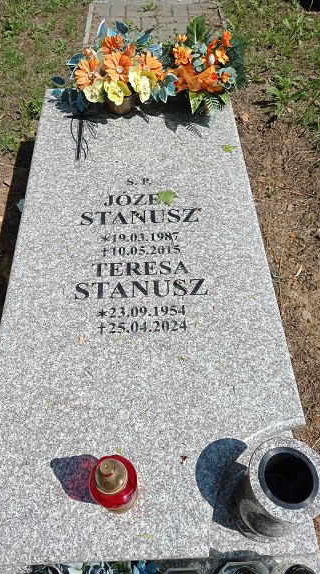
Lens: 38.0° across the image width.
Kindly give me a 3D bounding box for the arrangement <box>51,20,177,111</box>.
[{"bbox_3d":[-0.176,-0.825,1.756,0.475,0.315,0.290,-2,51,-1],"label":"arrangement"}]

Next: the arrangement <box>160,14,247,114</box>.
[{"bbox_3d":[0.163,-0.826,1.737,0.330,0.345,0.270,-2,51,-1],"label":"arrangement"}]

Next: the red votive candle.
[{"bbox_3d":[-0.091,0.389,0.916,0.090,0.225,0.090,-2,54,-1],"label":"red votive candle"}]

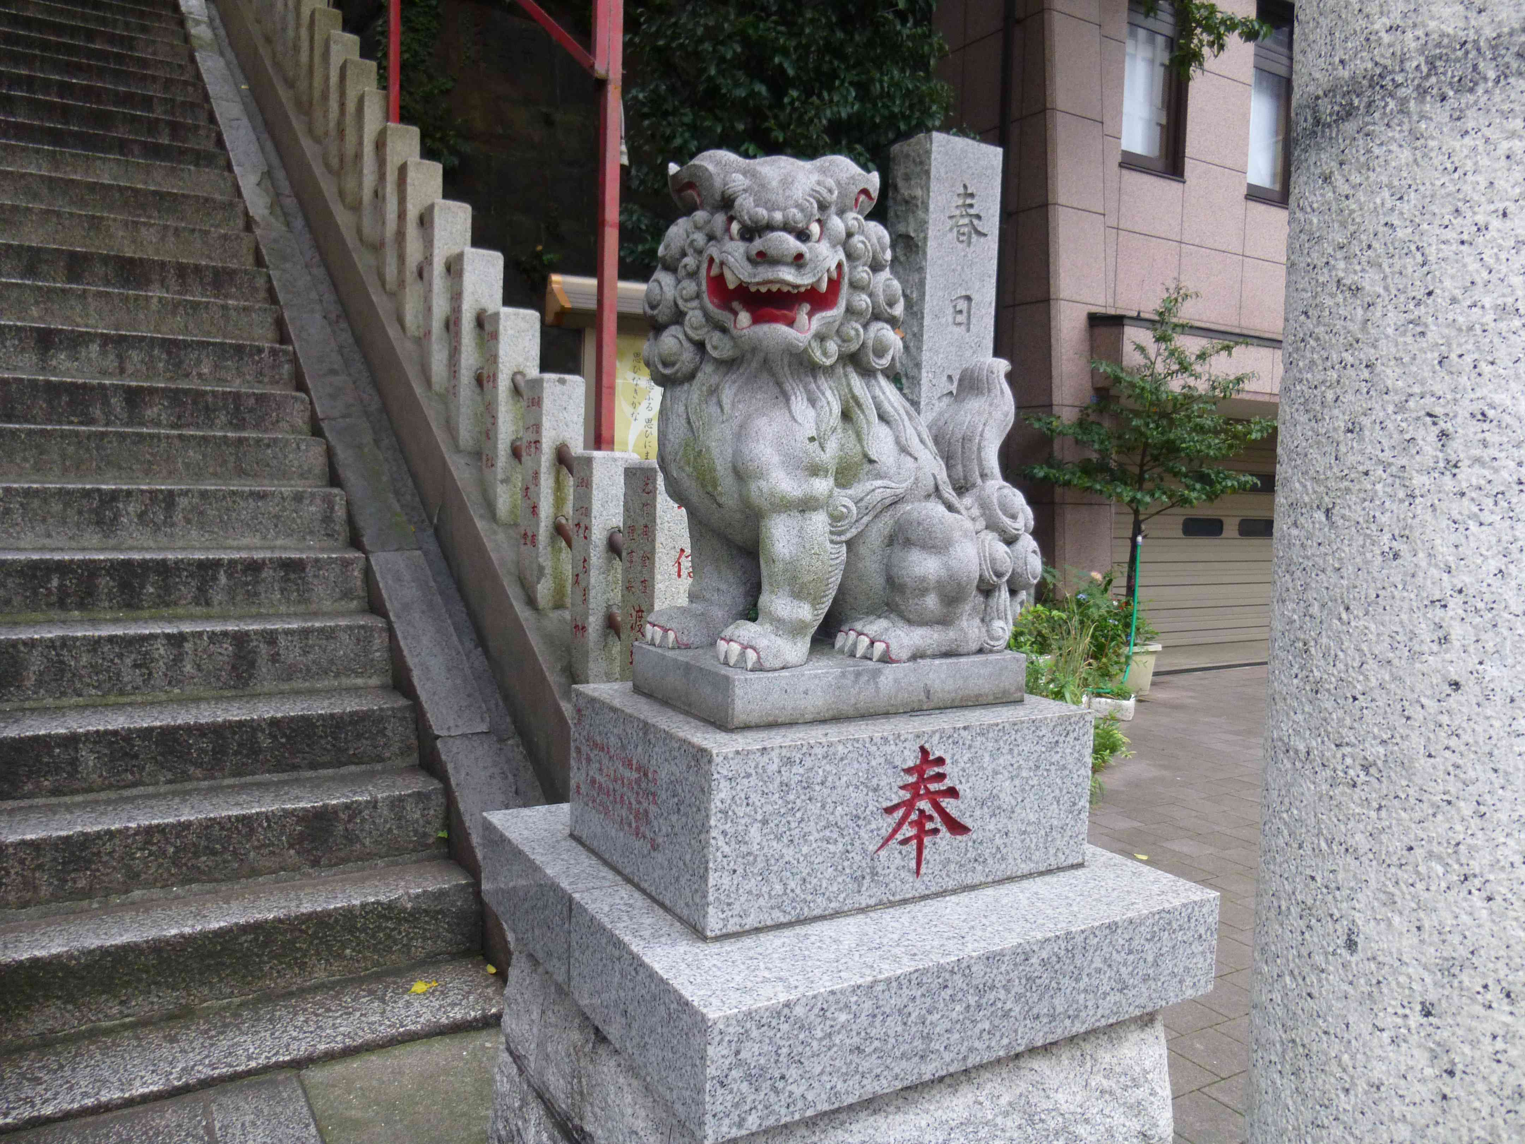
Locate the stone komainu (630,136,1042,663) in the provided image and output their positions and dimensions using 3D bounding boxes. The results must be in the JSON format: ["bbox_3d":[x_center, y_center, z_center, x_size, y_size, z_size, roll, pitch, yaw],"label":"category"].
[{"bbox_3d":[0.201,-0.304,2.167,0.824,0.923,0.461,-1,4,-31],"label":"stone komainu"}]

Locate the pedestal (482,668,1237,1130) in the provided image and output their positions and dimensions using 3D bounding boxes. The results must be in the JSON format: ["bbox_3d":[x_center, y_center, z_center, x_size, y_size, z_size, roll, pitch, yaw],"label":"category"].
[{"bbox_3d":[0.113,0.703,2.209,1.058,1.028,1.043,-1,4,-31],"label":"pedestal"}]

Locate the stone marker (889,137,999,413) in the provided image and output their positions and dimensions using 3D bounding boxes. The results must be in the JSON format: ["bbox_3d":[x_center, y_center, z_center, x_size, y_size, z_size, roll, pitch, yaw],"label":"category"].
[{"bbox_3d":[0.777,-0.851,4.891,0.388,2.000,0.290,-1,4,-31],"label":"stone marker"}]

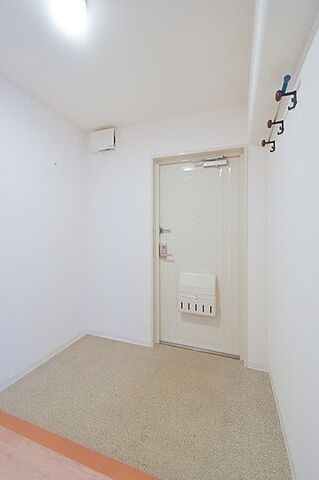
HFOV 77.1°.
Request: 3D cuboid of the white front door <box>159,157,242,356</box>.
[{"bbox_3d":[0.403,0.154,2.100,0.835,1.960,0.070,0,0,18],"label":"white front door"}]

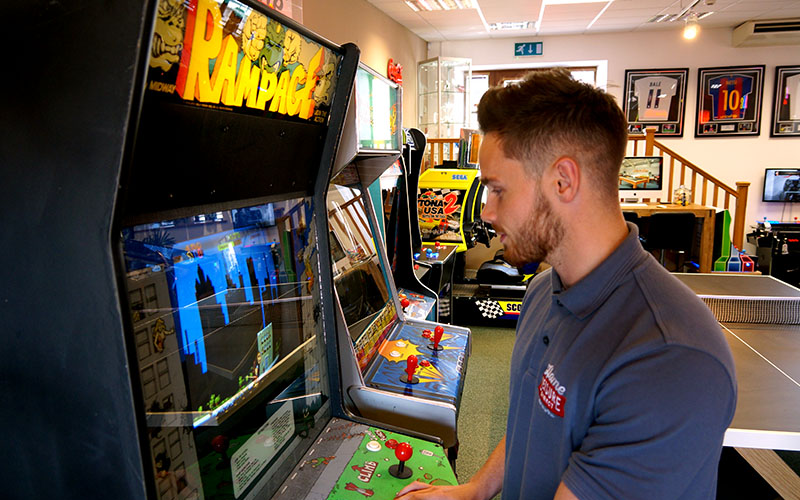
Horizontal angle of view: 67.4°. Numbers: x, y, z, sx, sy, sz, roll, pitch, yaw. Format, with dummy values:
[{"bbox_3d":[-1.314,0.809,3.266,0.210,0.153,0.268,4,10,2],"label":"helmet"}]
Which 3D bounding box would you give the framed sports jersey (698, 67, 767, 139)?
[{"bbox_3d":[4.157,-1.859,7.560,0.764,0.866,0.040,2,10,11],"label":"framed sports jersey"}]

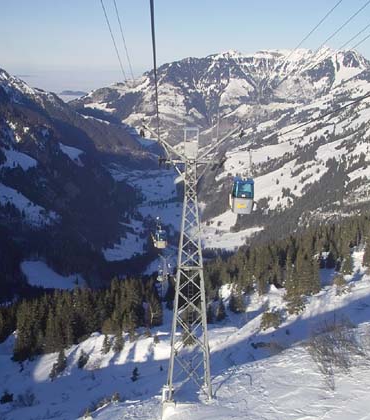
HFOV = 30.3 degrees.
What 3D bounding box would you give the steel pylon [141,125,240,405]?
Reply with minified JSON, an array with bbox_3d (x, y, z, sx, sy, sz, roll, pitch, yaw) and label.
[{"bbox_3d":[0.520,4.950,58.900,8.300,24.200,3.700,0,12,-3],"label":"steel pylon"}]

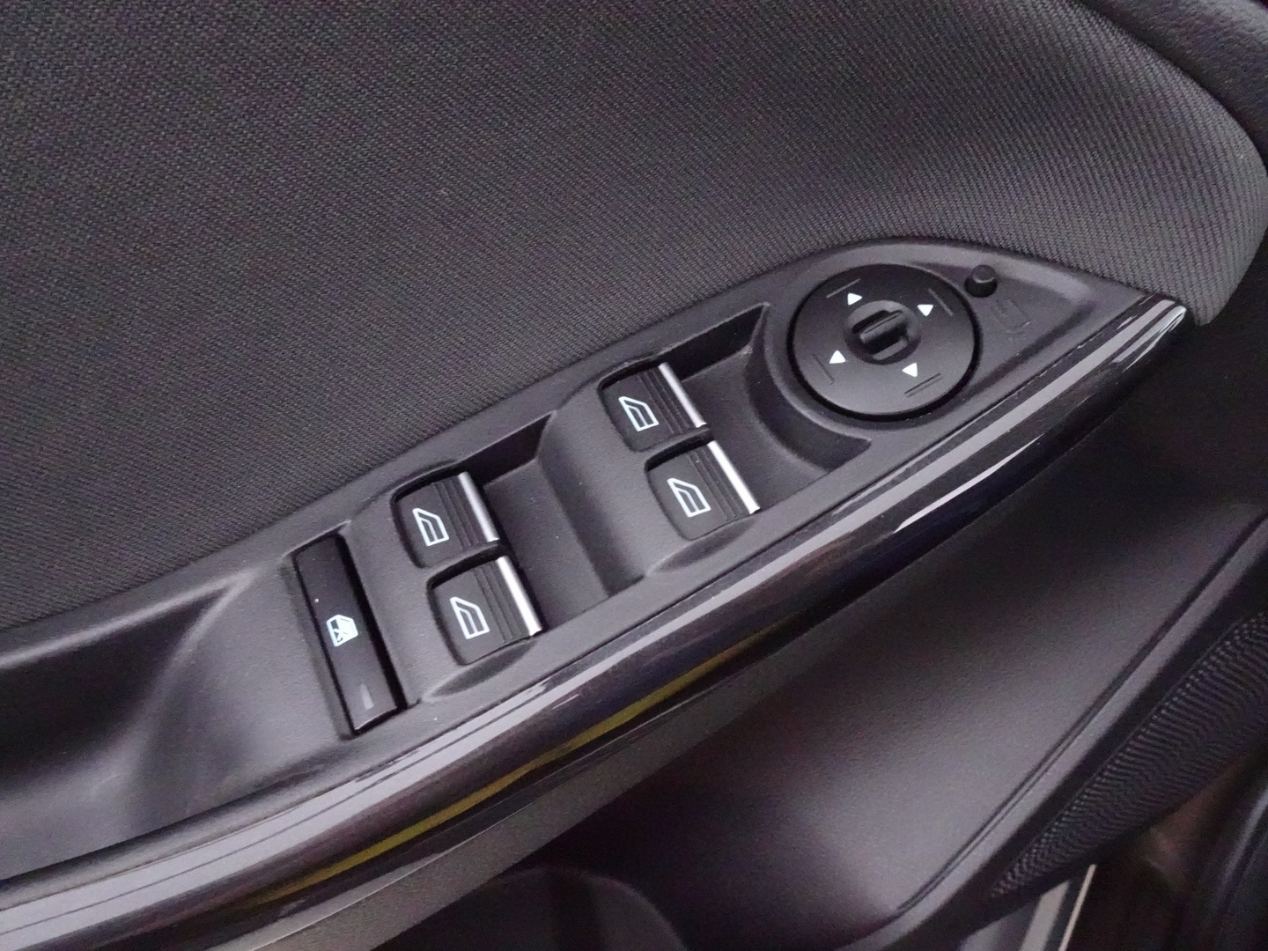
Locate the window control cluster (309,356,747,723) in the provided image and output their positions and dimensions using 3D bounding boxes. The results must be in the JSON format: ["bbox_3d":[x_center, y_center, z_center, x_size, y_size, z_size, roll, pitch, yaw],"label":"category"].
[{"bbox_3d":[-0.027,0.016,0.220,0.107,0.016,0.049,-29,65,-3],"label":"window control cluster"}]

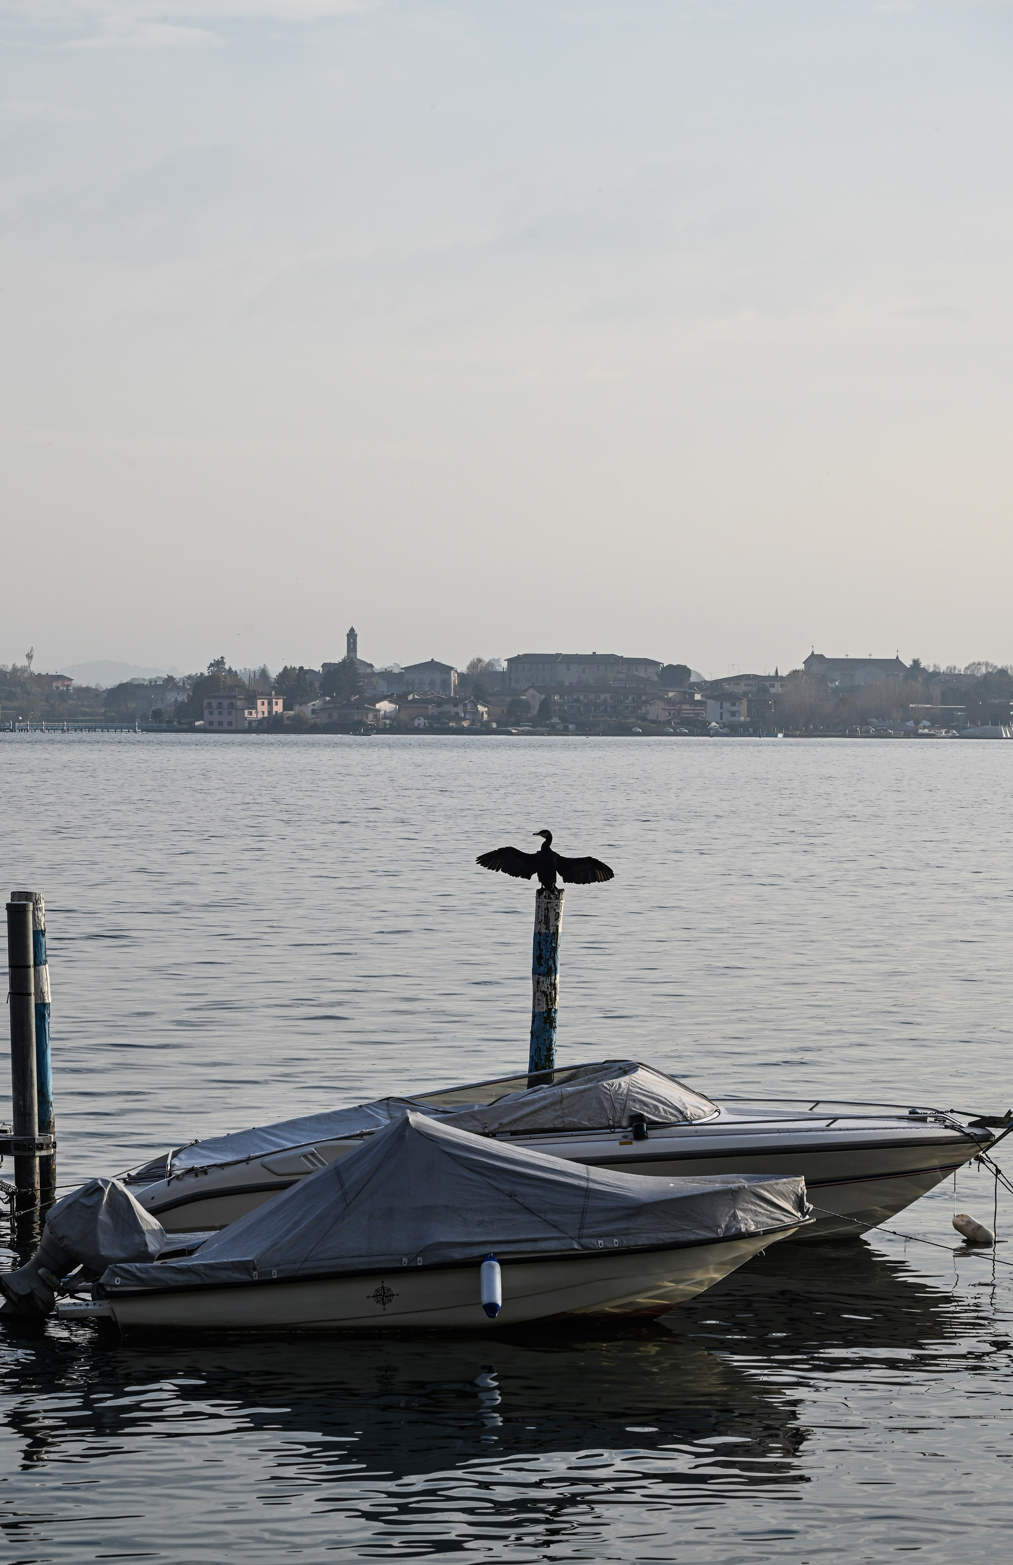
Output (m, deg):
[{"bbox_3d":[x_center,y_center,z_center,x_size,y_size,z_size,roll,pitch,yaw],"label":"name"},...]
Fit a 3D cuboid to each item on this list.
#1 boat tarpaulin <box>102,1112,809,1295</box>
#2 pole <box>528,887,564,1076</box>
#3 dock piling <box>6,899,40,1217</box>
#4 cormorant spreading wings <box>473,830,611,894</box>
[{"bbox_3d":[-0.320,2.920,32.300,4.950,1.170,1.900,0,1,-4],"label":"boat tarpaulin"},{"bbox_3d":[0.342,2.320,41.200,0.243,2.700,0.243,3,1,0],"label":"pole"},{"bbox_3d":[-4.100,2.350,38.700,0.220,2.700,0.220,-1,1,0],"label":"dock piling"},{"bbox_3d":[0.348,0.706,41.100,1.240,0.560,0.380,0,1,6],"label":"cormorant spreading wings"}]

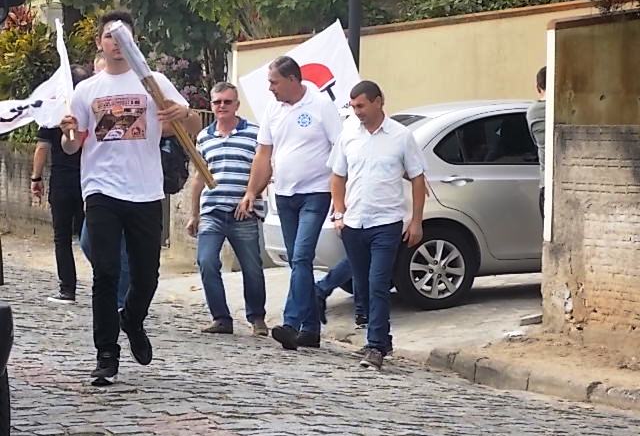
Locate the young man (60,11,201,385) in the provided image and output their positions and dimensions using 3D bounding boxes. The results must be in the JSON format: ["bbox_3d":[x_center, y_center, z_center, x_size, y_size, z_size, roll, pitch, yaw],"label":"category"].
[{"bbox_3d":[-0.910,-0.098,13.600,0.640,1.777,0.580,0,1,-2],"label":"young man"}]

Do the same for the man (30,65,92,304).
[{"bbox_3d":[-1.862,-0.247,21.000,0.550,1.755,0.420,-1,1,-30],"label":"man"}]

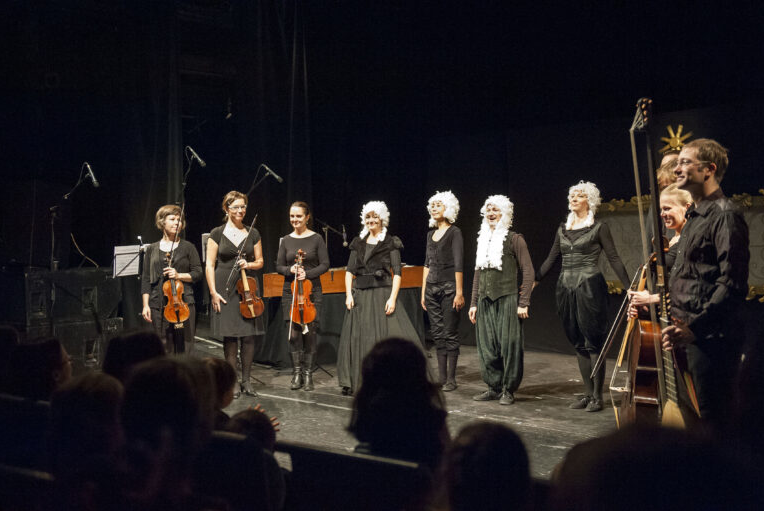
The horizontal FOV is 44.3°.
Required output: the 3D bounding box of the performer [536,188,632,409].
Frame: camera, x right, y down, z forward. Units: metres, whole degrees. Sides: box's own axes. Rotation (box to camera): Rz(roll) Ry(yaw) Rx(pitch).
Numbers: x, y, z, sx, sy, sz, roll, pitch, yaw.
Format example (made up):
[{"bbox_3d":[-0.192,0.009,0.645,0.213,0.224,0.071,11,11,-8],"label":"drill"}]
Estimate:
[{"bbox_3d":[1.572,0.307,7.280,0.730,1.763,0.360,0,1,30],"label":"performer"}]

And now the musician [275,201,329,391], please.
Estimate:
[{"bbox_3d":[-0.702,0.351,8.280,0.470,1.674,0.360,0,1,3],"label":"musician"}]

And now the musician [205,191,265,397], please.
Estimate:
[{"bbox_3d":[-1.221,0.329,7.870,0.480,1.731,0.380,0,1,-12],"label":"musician"}]

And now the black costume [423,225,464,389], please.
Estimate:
[{"bbox_3d":[0.536,0.453,8.170,0.400,1.446,0.280,0,1,32],"label":"black costume"}]

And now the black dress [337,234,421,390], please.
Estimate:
[{"bbox_3d":[-0.004,0.489,8.050,0.740,1.356,0.620,0,1,20],"label":"black dress"}]

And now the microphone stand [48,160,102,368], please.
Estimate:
[{"bbox_3d":[-2.941,0.149,9.000,0.550,2.083,0.500,0,1,20],"label":"microphone stand"}]

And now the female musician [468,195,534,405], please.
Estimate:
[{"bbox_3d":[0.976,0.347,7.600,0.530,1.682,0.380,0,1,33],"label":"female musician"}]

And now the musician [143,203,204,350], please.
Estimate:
[{"bbox_3d":[-1.762,0.389,7.850,0.500,1.615,0.380,0,1,-8],"label":"musician"}]

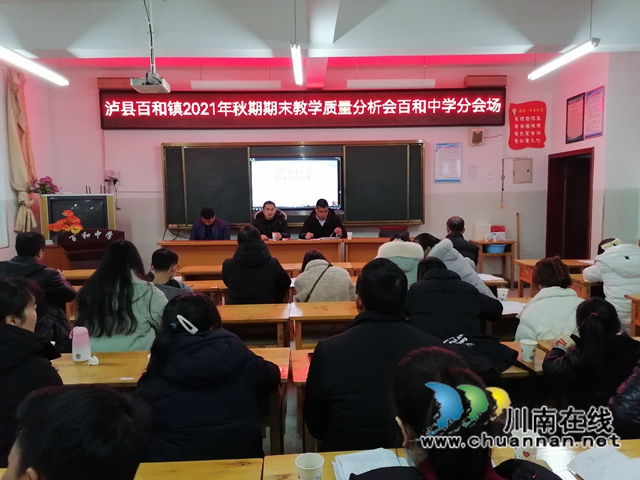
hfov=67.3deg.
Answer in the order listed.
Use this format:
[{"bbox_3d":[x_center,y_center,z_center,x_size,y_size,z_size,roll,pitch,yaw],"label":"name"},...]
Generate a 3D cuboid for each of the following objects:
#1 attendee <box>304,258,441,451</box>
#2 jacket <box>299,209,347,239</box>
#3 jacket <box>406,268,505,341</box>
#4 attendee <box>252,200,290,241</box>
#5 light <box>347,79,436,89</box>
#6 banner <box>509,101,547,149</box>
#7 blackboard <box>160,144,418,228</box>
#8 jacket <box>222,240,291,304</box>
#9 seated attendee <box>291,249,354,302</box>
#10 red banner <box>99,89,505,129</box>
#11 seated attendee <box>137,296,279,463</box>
[{"bbox_3d":[0.175,0.682,1.860,0.500,1.290,0.680,-1,6,-2],"label":"attendee"},{"bbox_3d":[0.035,-0.105,6.044,0.600,0.580,0.420,-1,5,-2],"label":"jacket"},{"bbox_3d":[0.755,0.471,2.745,0.550,0.640,0.460,-1,4,-1],"label":"jacket"},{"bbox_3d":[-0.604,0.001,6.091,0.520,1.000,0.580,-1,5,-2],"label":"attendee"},{"bbox_3d":[0.984,-2.160,6.643,1.230,0.110,0.130,-1,4,-1],"label":"light"},{"bbox_3d":[3.331,-1.838,7.717,0.610,0.770,0.020,-1,5,-1],"label":"banner"},{"bbox_3d":[-0.387,-0.872,7.626,4.100,1.330,0.120,-1,5,-1],"label":"blackboard"},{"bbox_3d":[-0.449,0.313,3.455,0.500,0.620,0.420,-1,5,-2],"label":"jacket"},{"bbox_3d":[0.034,0.612,3.932,0.510,1.080,0.750,-1,5,-1],"label":"seated attendee"},{"bbox_3d":[-0.231,-2.006,7.308,6.130,0.575,0.100,-1,4,-1],"label":"red banner"},{"bbox_3d":[-0.376,0.727,1.765,0.490,1.130,0.720,-1,4,-1],"label":"seated attendee"}]

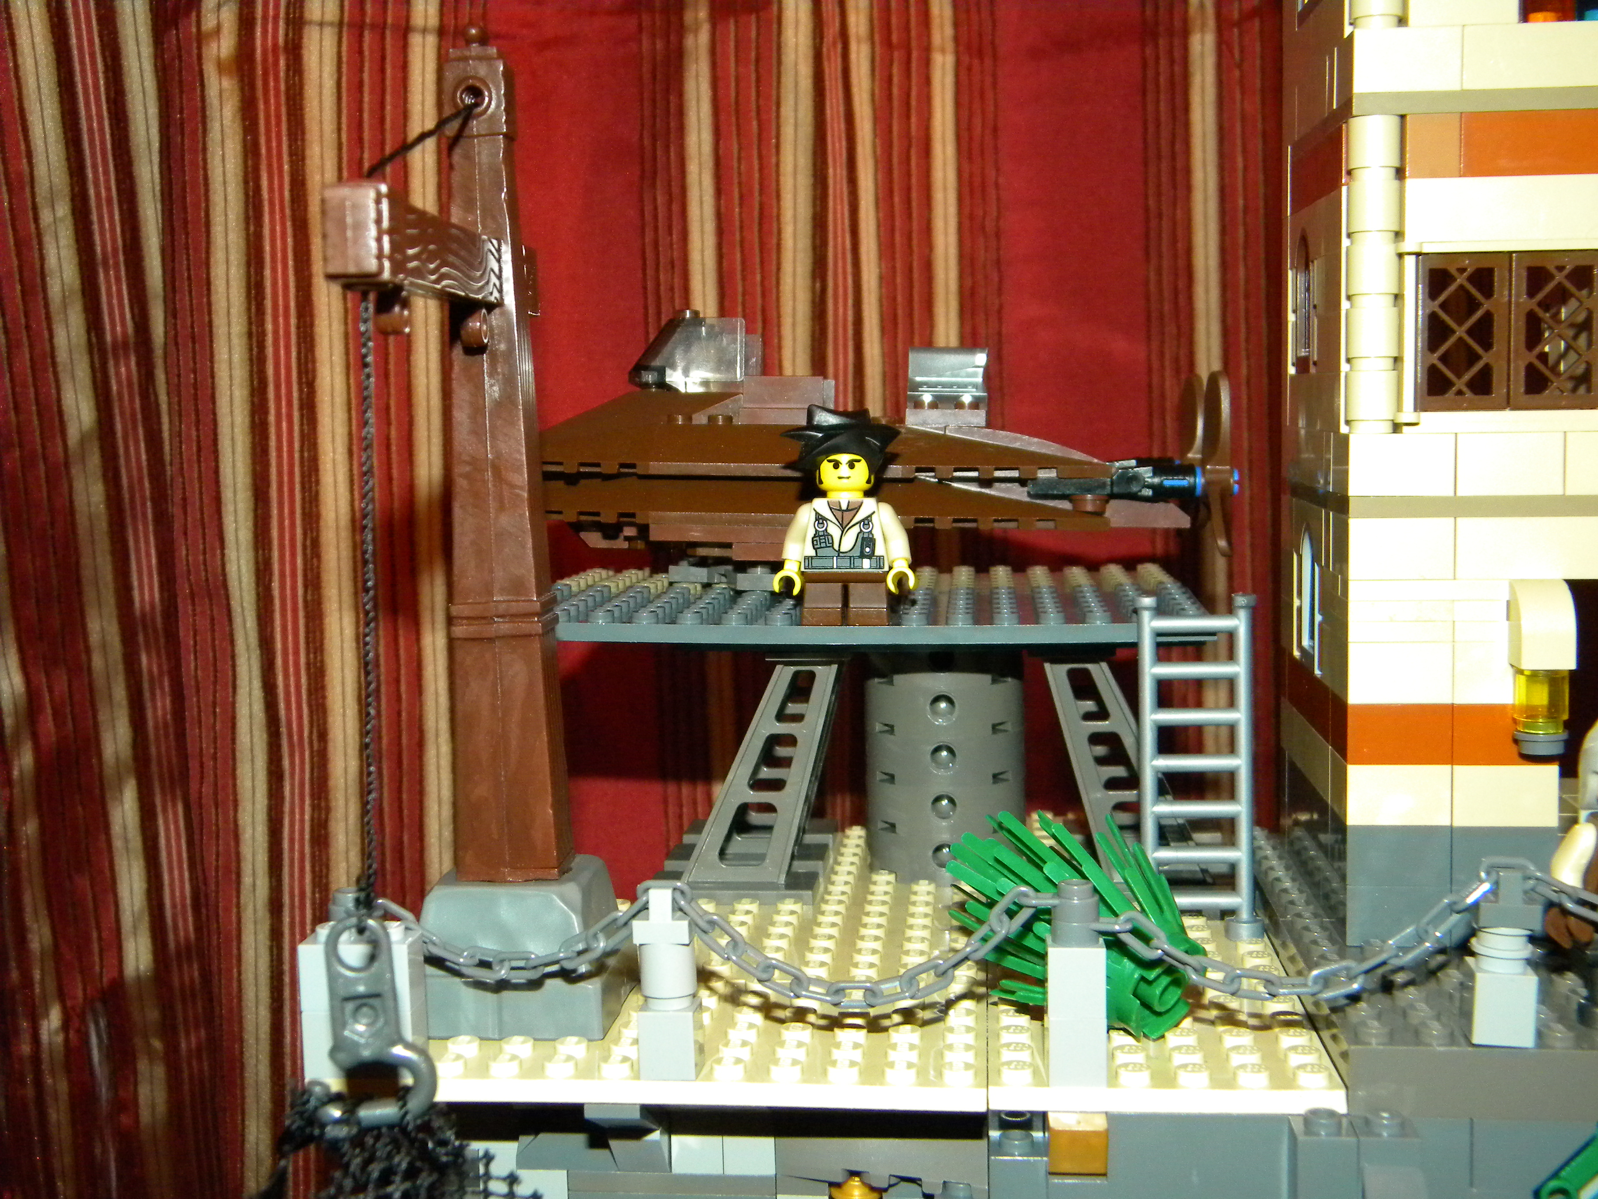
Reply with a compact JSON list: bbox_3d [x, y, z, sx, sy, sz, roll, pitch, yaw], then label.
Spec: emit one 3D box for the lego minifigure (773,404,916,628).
[{"bbox_3d":[0.008,-0.015,0.345,0.025,0.040,0.018,-1,5,5],"label":"lego minifigure"}]

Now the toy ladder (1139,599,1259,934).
[{"bbox_3d":[0.069,0.029,0.326,0.022,0.060,0.006,-1,5,5],"label":"toy ladder"}]

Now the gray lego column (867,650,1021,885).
[{"bbox_3d":[0.029,0.031,0.383,0.032,0.048,0.032,-1,5,5],"label":"gray lego column"}]

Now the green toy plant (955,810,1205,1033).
[{"bbox_3d":[0.048,0.054,0.297,0.034,0.032,0.034,-4,19,-28],"label":"green toy plant"}]

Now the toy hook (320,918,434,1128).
[{"bbox_3d":[-0.056,0.056,0.249,0.015,0.028,0.005,-7,5,-11],"label":"toy hook"}]

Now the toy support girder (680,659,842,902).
[{"bbox_3d":[-0.006,0.033,0.370,0.029,0.043,0.026,-1,5,5],"label":"toy support girder"}]

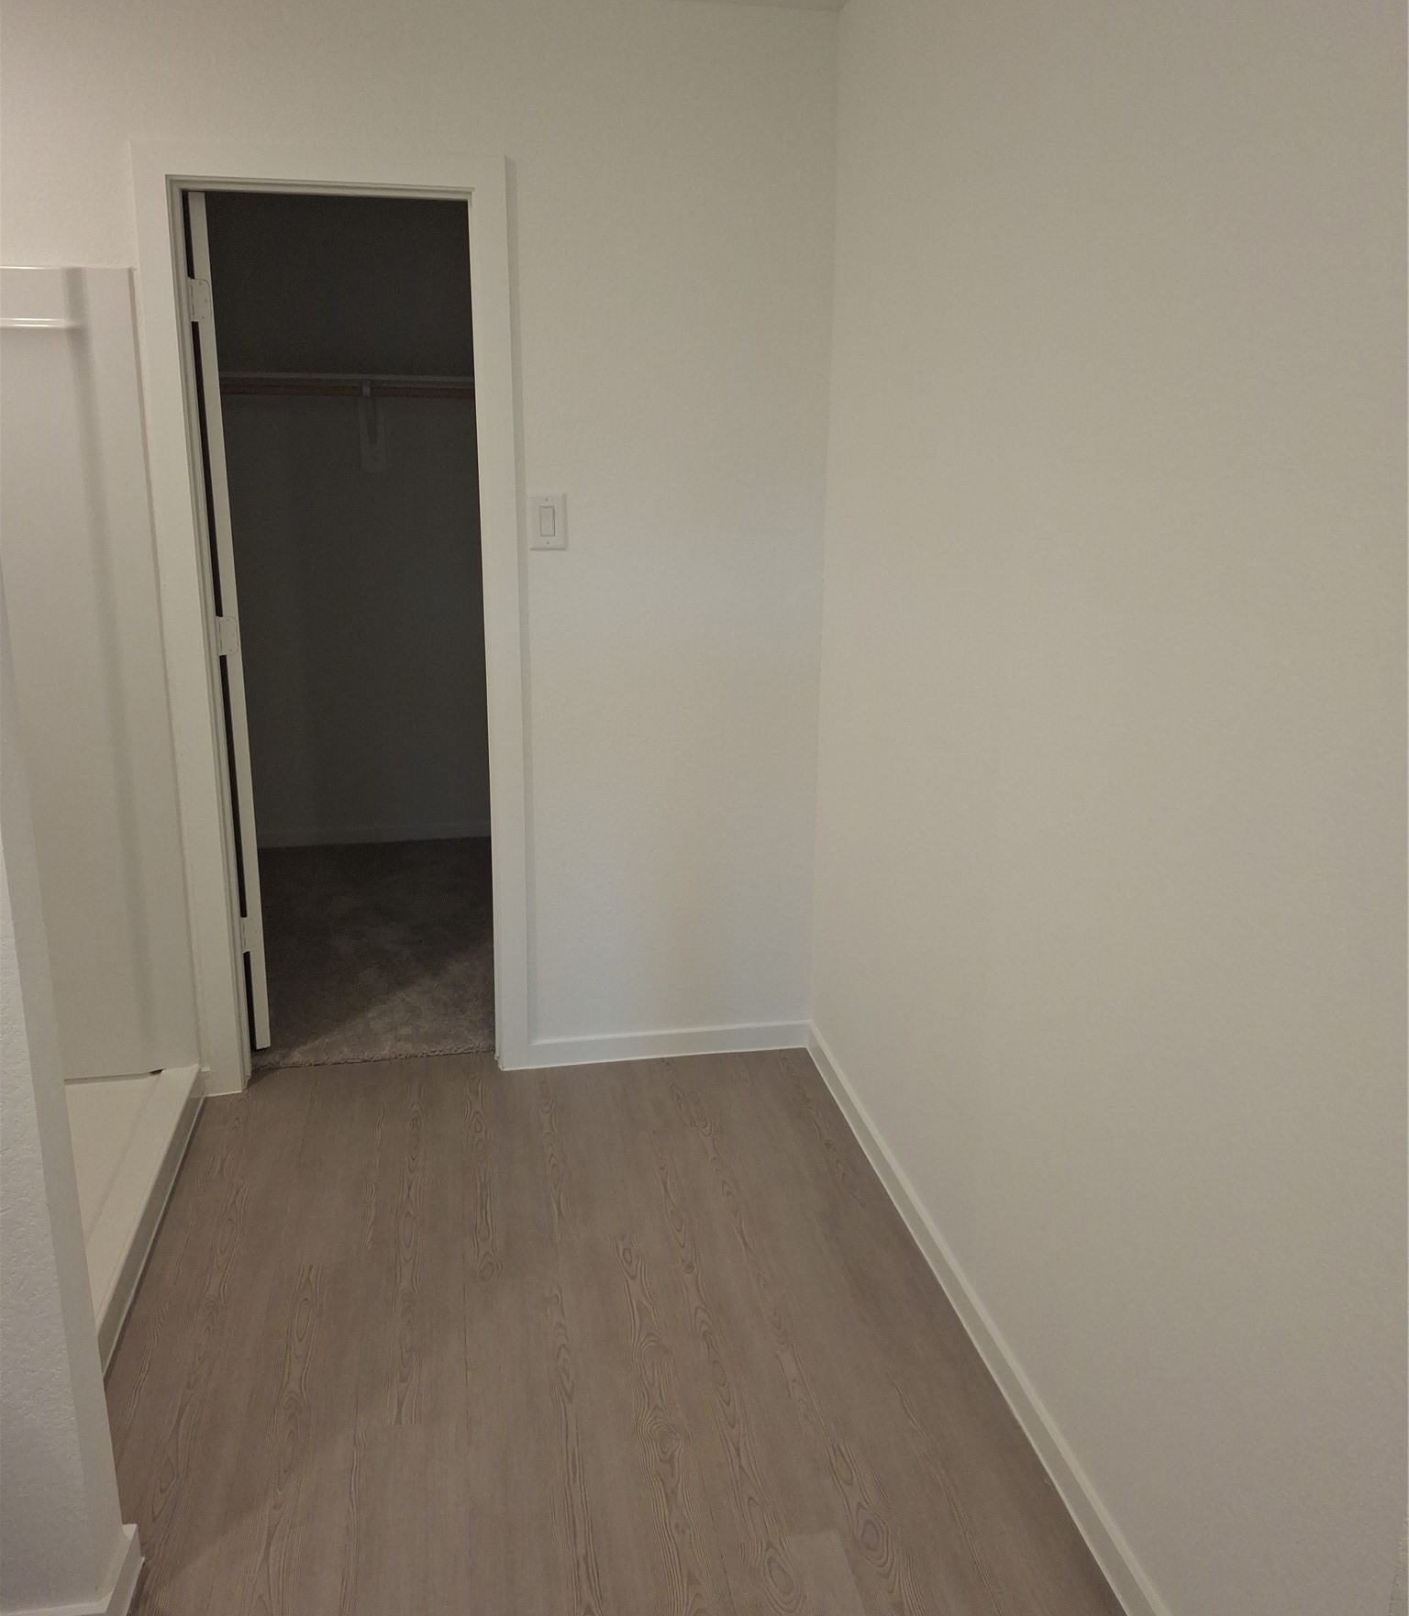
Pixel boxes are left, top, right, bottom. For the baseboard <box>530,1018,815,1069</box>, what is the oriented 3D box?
[{"bbox_3d":[-0.088,0.613,3.514,0.735,0.078,0.018,-2,16,-10],"label":"baseboard"}]

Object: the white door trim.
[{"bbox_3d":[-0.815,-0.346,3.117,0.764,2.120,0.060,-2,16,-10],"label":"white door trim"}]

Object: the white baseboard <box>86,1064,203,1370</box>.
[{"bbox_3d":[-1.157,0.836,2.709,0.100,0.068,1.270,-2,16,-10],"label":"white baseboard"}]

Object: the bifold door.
[{"bbox_3d":[-1.262,-0.424,3.430,0.042,2.030,0.600,-8,18,-29],"label":"bifold door"}]

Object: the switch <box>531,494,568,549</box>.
[{"bbox_3d":[-0.356,-0.652,3.098,0.076,0.121,0.010,-2,16,-10],"label":"switch"}]

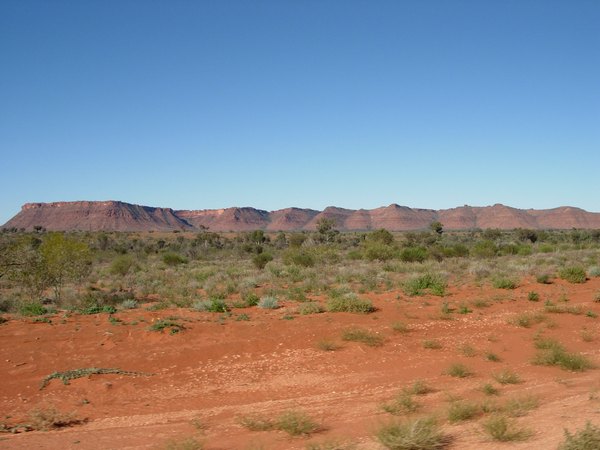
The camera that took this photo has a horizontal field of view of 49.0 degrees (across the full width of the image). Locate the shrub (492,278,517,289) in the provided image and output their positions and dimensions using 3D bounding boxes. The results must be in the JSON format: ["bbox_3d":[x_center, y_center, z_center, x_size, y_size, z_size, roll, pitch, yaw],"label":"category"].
[{"bbox_3d":[6.100,1.737,19.652,0.716,0.311,0.573,0,0,0],"label":"shrub"}]

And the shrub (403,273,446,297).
[{"bbox_3d":[3.654,1.746,19.351,1.270,0.691,1.080,0,-1,11],"label":"shrub"}]

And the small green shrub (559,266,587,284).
[{"bbox_3d":[8.774,1.616,21.213,0.902,0.560,0.721,0,0,0],"label":"small green shrub"}]

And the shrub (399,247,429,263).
[{"bbox_3d":[7.127,1.844,41.183,1.813,0.938,1.632,0,0,10],"label":"shrub"}]

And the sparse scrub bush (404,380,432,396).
[{"bbox_3d":[1.451,1.981,8.030,0.329,0.160,0.296,0,0,10],"label":"sparse scrub bush"}]

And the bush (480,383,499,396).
[{"bbox_3d":[2.008,1.733,6.964,0.180,0.136,0.144,0,0,0],"label":"bush"}]

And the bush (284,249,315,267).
[{"bbox_3d":[-0.027,1.766,35.838,1.632,0.975,1.387,0,-1,0],"label":"bush"}]

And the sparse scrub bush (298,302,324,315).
[{"bbox_3d":[0.241,1.747,13.856,0.547,0.234,0.438,0,0,0],"label":"sparse scrub bush"}]

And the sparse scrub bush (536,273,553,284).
[{"bbox_3d":[9.024,1.980,24.362,0.555,0.410,0.500,0,0,20],"label":"sparse scrub bush"}]

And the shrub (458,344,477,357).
[{"bbox_3d":[2.553,1.913,10.041,0.266,0.173,0.226,0,-1,14],"label":"shrub"}]

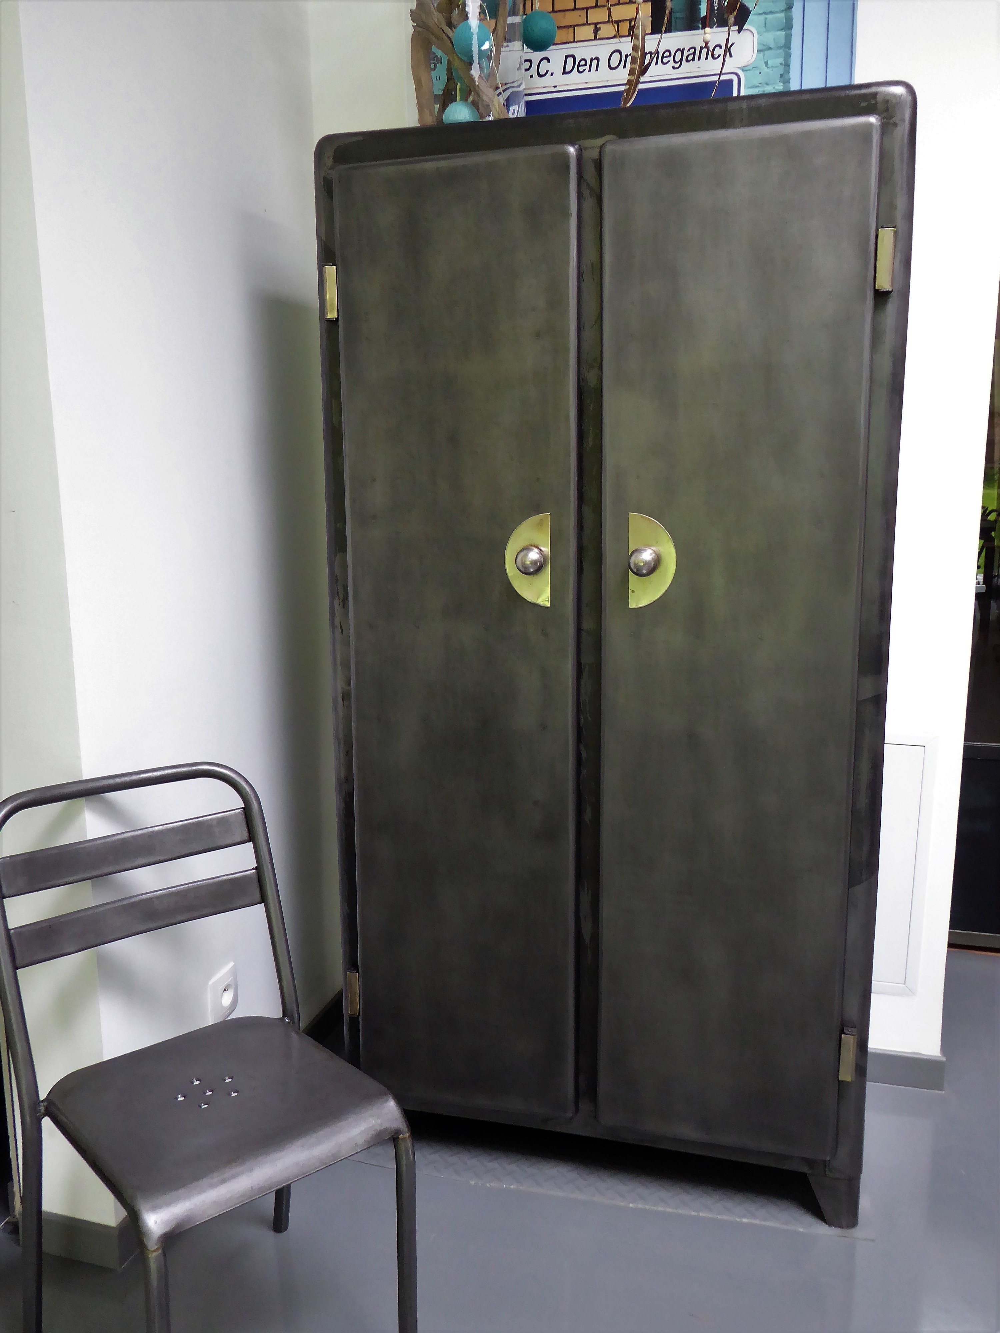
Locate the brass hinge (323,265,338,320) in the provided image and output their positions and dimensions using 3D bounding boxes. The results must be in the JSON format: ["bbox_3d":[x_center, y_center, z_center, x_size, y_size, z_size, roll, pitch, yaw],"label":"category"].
[{"bbox_3d":[-0.284,-0.632,1.891,0.023,0.087,0.016,2,10,16],"label":"brass hinge"}]

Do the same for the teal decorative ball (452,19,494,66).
[{"bbox_3d":[-0.045,-1.034,1.853,0.066,0.066,0.066,-1,10,0],"label":"teal decorative ball"}]

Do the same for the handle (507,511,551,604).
[{"bbox_3d":[0.040,-0.174,1.846,0.077,0.157,0.050,2,10,16],"label":"handle"}]

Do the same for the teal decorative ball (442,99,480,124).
[{"bbox_3d":[-0.066,-0.930,1.909,0.064,0.064,0.064,-1,10,0],"label":"teal decorative ball"}]

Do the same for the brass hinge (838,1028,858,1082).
[{"bbox_3d":[0.581,0.646,1.861,0.025,0.093,0.016,2,10,16],"label":"brass hinge"}]

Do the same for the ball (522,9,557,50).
[{"bbox_3d":[0.070,-1.133,1.991,0.064,0.064,0.064,-1,10,0],"label":"ball"}]

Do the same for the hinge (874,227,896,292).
[{"bbox_3d":[0.568,-0.598,1.645,0.024,0.089,0.016,2,10,16],"label":"hinge"}]

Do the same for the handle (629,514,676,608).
[{"bbox_3d":[0.241,-0.167,1.787,0.076,0.155,0.050,2,10,16],"label":"handle"}]

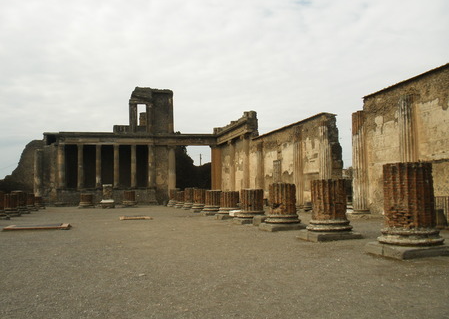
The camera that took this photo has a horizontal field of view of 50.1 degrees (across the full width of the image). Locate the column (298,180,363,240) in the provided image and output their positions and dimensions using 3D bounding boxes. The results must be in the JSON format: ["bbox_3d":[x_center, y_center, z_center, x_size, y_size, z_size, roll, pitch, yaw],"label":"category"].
[{"bbox_3d":[3.360,1.599,15.393,1.482,1.895,1.482,1,-4,-14],"label":"column"}]

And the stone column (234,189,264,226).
[{"bbox_3d":[1.347,2.282,23.391,1.482,1.638,1.482,1,-4,-14],"label":"stone column"}]

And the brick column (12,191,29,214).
[{"bbox_3d":[-15.248,3.249,36.255,1.482,1.691,1.482,1,-4,-14],"label":"brick column"}]

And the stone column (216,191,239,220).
[{"bbox_3d":[0.340,2.609,27.392,1.482,1.540,1.482,0,-4,0],"label":"stone column"}]

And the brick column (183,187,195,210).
[{"bbox_3d":[-2.682,3.306,39.411,1.482,1.814,1.482,1,-4,-14],"label":"brick column"}]

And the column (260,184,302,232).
[{"bbox_3d":[2.353,1.903,19.395,1.482,1.841,1.482,1,-4,-14],"label":"column"}]

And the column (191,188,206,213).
[{"bbox_3d":[-1.675,3.082,35.404,1.482,1.706,1.482,1,-4,-14],"label":"column"}]

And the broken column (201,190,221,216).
[{"bbox_3d":[-0.667,2.846,31.398,1.482,1.621,1.482,1,-4,-14],"label":"broken column"}]

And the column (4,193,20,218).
[{"bbox_3d":[-14.240,3.084,32.243,1.482,1.464,1.482,1,-4,-14],"label":"column"}]

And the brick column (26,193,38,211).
[{"bbox_3d":[-16.254,3.625,40.252,1.482,1.494,1.482,1,-4,-14],"label":"brick column"}]

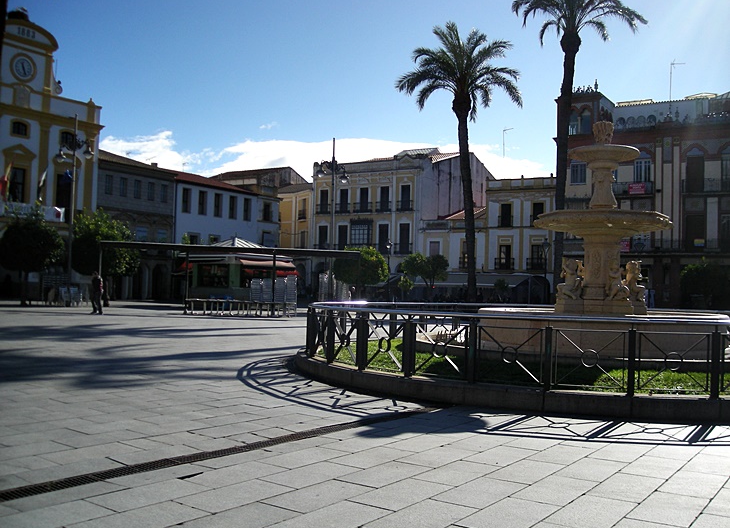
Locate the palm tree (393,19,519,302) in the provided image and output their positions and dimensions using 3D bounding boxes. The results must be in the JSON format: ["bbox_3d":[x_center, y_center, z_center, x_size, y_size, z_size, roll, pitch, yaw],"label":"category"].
[{"bbox_3d":[4.407,-4.431,34.800,5.900,14.000,5.900,1,-2,0],"label":"palm tree"}]

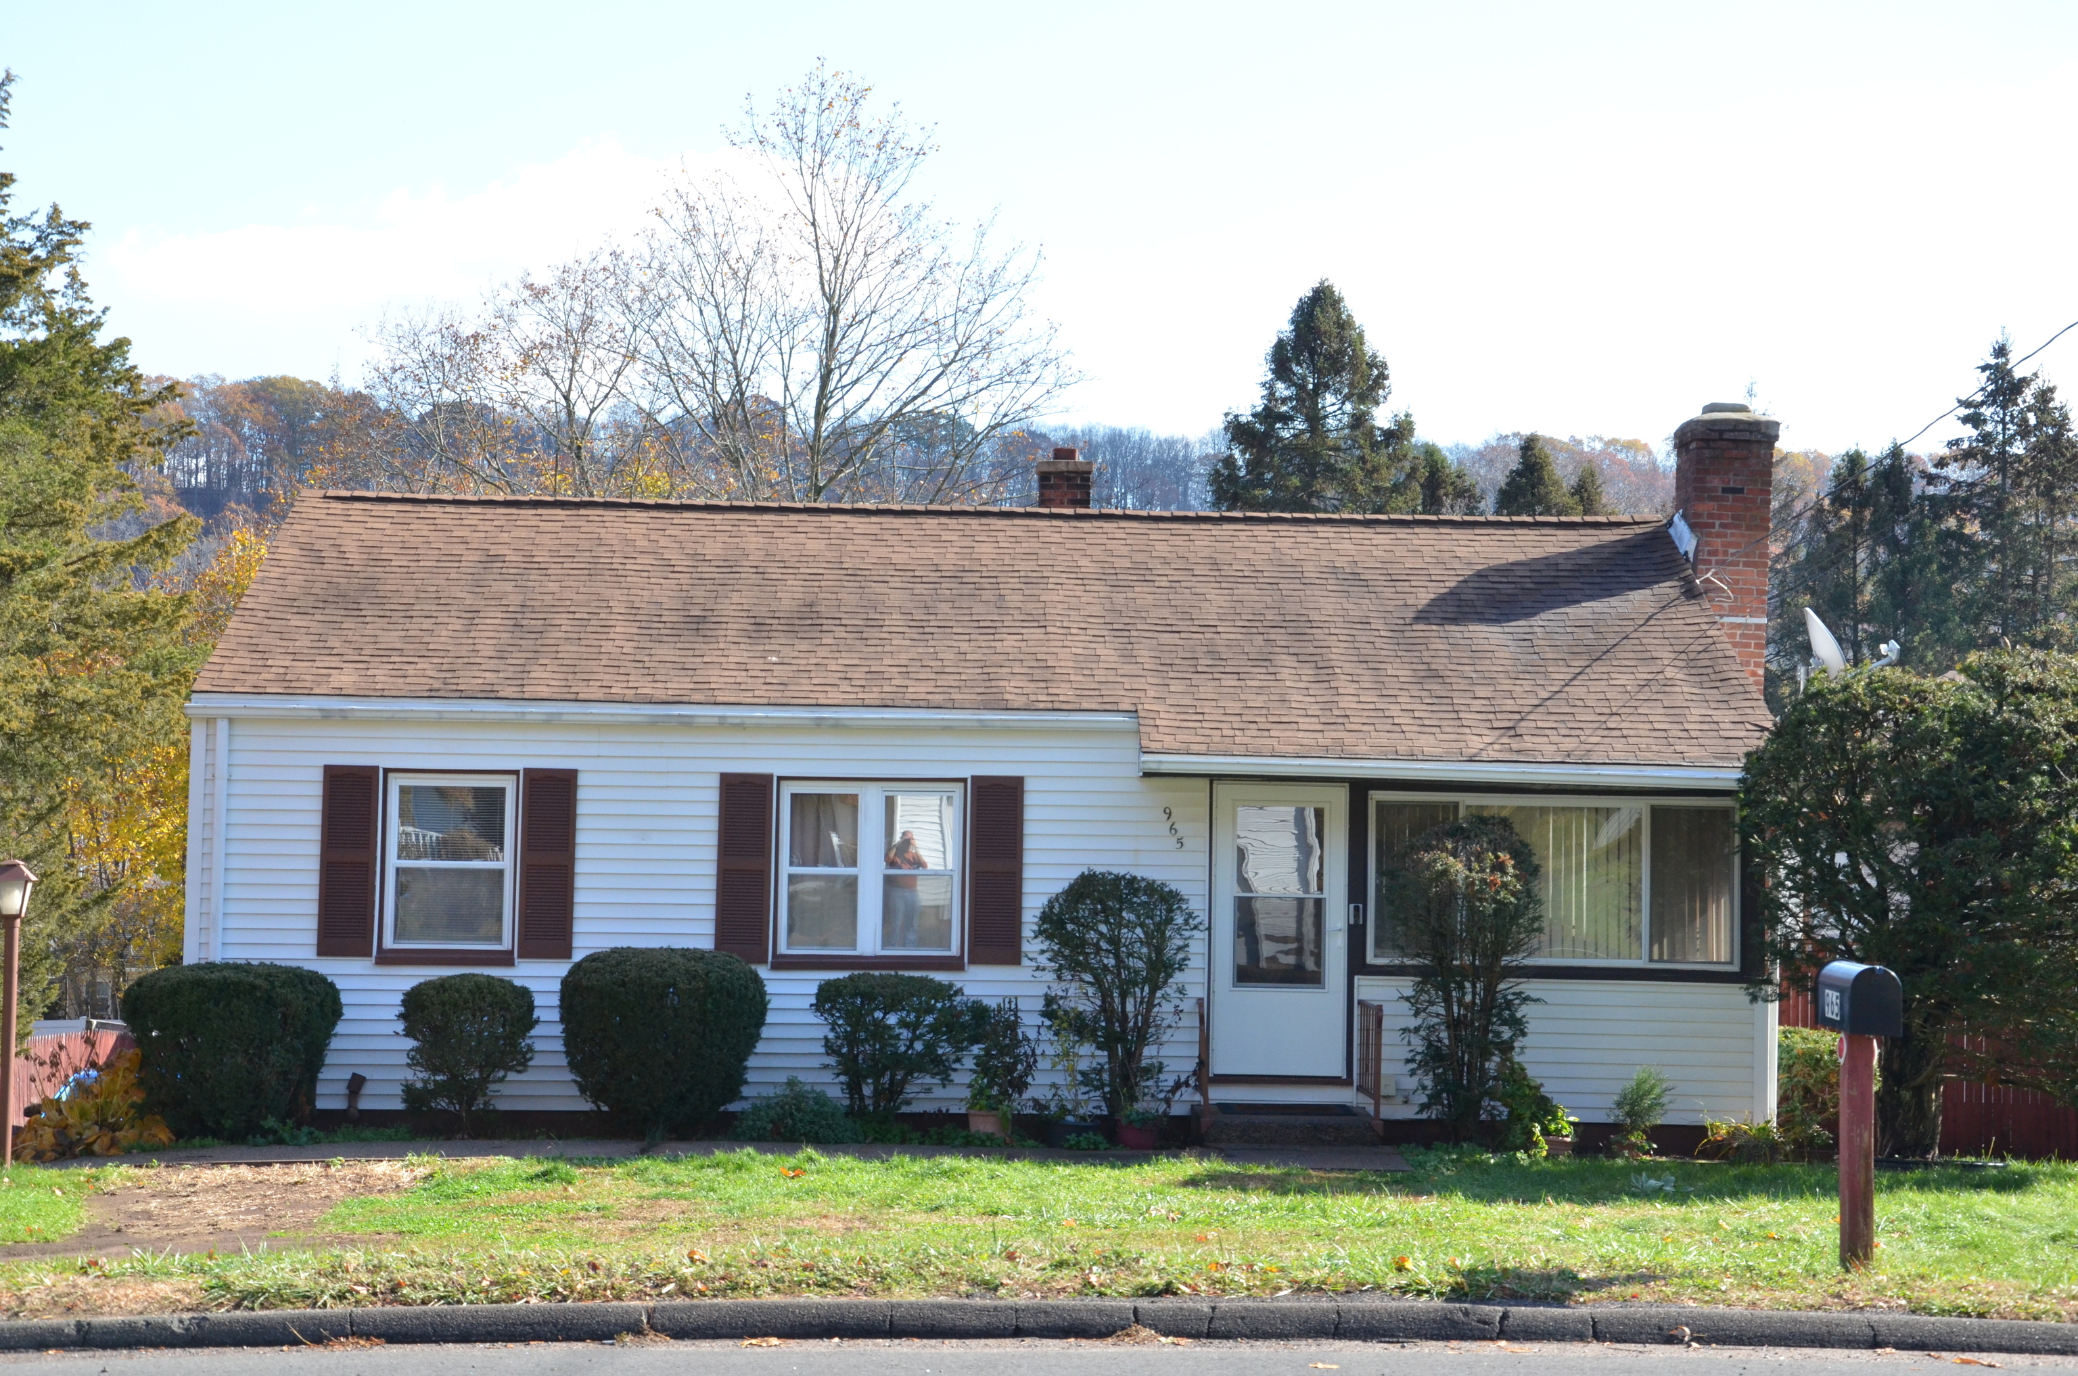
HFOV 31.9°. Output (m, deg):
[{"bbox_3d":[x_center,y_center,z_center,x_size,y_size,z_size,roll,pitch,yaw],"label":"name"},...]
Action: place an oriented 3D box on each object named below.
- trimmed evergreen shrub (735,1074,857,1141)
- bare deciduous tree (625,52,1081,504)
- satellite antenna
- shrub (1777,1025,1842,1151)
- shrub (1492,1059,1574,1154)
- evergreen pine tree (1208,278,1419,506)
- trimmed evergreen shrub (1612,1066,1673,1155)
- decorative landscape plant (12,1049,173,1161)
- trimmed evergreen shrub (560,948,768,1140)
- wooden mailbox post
[{"bbox_3d":[-1.652,2.841,24.558,0.812,0.421,0.700,1,-3,-2],"label":"trimmed evergreen shrub"},{"bbox_3d":[-2.835,-2.060,55.080,6.615,14.986,6.400,1,-3,-2],"label":"bare deciduous tree"},{"bbox_3d":[5.851,-0.332,27.000,0.310,0.530,0.550,1,-3,-2],"label":"satellite antenna"},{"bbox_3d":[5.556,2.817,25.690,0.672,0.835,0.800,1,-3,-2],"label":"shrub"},{"bbox_3d":[3.367,2.845,24.679,0.533,0.615,0.580,1,-3,-2],"label":"shrub"},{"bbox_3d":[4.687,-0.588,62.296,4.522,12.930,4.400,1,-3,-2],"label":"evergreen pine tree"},{"bbox_3d":[4.010,2.809,24.100,0.390,0.590,0.380,1,-3,-2],"label":"trimmed evergreen shrub"},{"bbox_3d":[-5.898,2.604,22.600,1.000,0.690,0.900,1,-3,-2],"label":"decorative landscape plant"},{"bbox_3d":[-2.464,2.338,23.800,1.340,1.240,1.200,1,-3,-2],"label":"trimmed evergreen shrub"},{"bbox_3d":[2.685,1.400,11.920,0.175,0.985,0.480,1,-3,-2],"label":"wooden mailbox post"}]

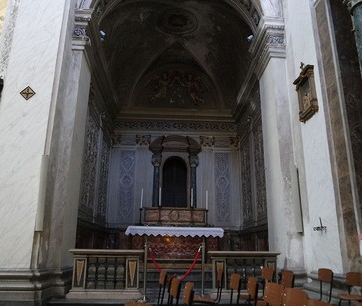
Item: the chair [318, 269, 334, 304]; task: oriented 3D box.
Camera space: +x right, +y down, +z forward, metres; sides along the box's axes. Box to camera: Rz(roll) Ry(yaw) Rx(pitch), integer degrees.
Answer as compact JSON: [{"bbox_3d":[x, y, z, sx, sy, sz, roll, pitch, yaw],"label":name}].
[{"bbox_3d":[1.840,2.032,4.230,0.490,0.815,0.410,1,-14,-4],"label":"chair"}]

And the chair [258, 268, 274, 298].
[{"bbox_3d":[1.038,2.043,4.299,0.490,0.815,0.410,1,-14,-4],"label":"chair"}]

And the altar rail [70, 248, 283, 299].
[{"bbox_3d":[-0.119,2.222,5.659,3.847,0.785,0.340,1,-14,-1],"label":"altar rail"}]

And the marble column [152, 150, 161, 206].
[{"bbox_3d":[-0.817,0.845,10.303,0.320,1.884,0.320,1,-14,-1],"label":"marble column"}]

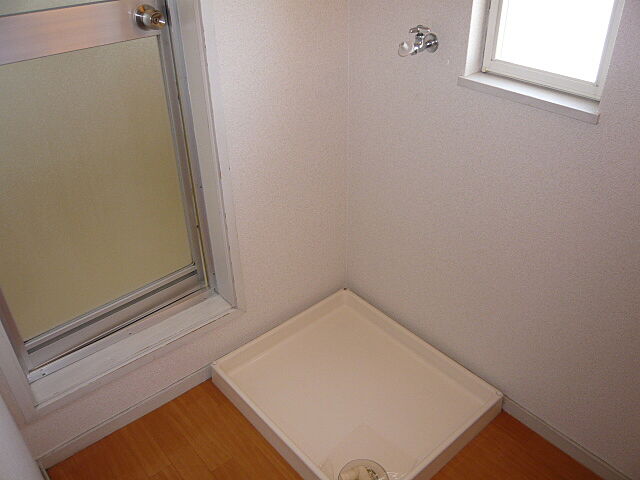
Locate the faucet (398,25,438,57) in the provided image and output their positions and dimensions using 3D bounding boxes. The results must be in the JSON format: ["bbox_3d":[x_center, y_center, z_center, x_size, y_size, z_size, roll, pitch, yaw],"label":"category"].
[{"bbox_3d":[0.252,-0.515,1.346,0.124,0.075,0.054,-25,39,-33],"label":"faucet"}]

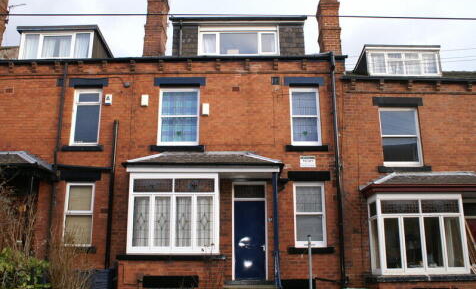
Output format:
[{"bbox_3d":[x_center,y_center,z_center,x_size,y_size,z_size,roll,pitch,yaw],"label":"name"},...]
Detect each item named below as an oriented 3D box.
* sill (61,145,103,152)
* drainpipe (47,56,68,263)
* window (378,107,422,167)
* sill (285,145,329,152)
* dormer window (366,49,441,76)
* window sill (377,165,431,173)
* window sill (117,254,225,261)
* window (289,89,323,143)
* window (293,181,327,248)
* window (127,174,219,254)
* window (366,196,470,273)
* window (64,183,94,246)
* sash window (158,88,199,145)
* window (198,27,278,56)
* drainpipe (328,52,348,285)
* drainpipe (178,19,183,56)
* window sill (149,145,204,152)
[{"bbox_3d":[-4.245,0.141,12.008,1.100,0.170,0.220,0,-12,0],"label":"sill"},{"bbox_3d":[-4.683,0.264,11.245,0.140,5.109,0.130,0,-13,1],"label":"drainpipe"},{"bbox_3d":[4.240,-0.181,11.389,1.010,1.561,0.110,0,-13,1],"label":"window"},{"bbox_3d":[1.769,0.127,11.241,1.097,0.148,0.170,0,-13,1],"label":"sill"},{"bbox_3d":[4.856,-2.394,12.741,2.151,0.821,0.150,0,-12,0],"label":"dormer window"},{"bbox_3d":[4.482,0.692,11.820,1.418,0.170,0.220,0,-12,0],"label":"window sill"},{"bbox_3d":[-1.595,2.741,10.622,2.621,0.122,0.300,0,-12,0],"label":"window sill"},{"bbox_3d":[1.786,-0.719,11.556,0.801,1.574,0.110,0,-13,1],"label":"window"},{"bbox_3d":[1.814,1.778,10.989,0.775,1.587,0.110,0,-13,1],"label":"window"},{"bbox_3d":[-1.494,1.671,10.526,2.128,1.860,0.600,0,-13,1],"label":"window"},{"bbox_3d":[4.503,2.251,11.051,2.136,1.911,0.820,0,-12,0],"label":"window"},{"bbox_3d":[-4.259,1.860,11.705,0.763,1.707,0.120,0,-12,0],"label":"window"},{"bbox_3d":[-1.550,-0.720,11.617,1.071,1.560,0.110,0,-13,1],"label":"sash window"},{"bbox_3d":[0.027,-3.053,12.871,2.396,0.928,0.150,0,-12,0],"label":"window"},{"bbox_3d":[2.690,0.529,11.737,0.131,6.354,0.160,0,-12,0],"label":"drainpipe"},{"bbox_3d":[-1.622,-2.986,12.399,0.080,1.117,0.085,0,-13,1],"label":"drainpipe"},{"bbox_3d":[-1.558,0.138,11.299,1.371,0.151,0.170,0,-13,1],"label":"window sill"}]

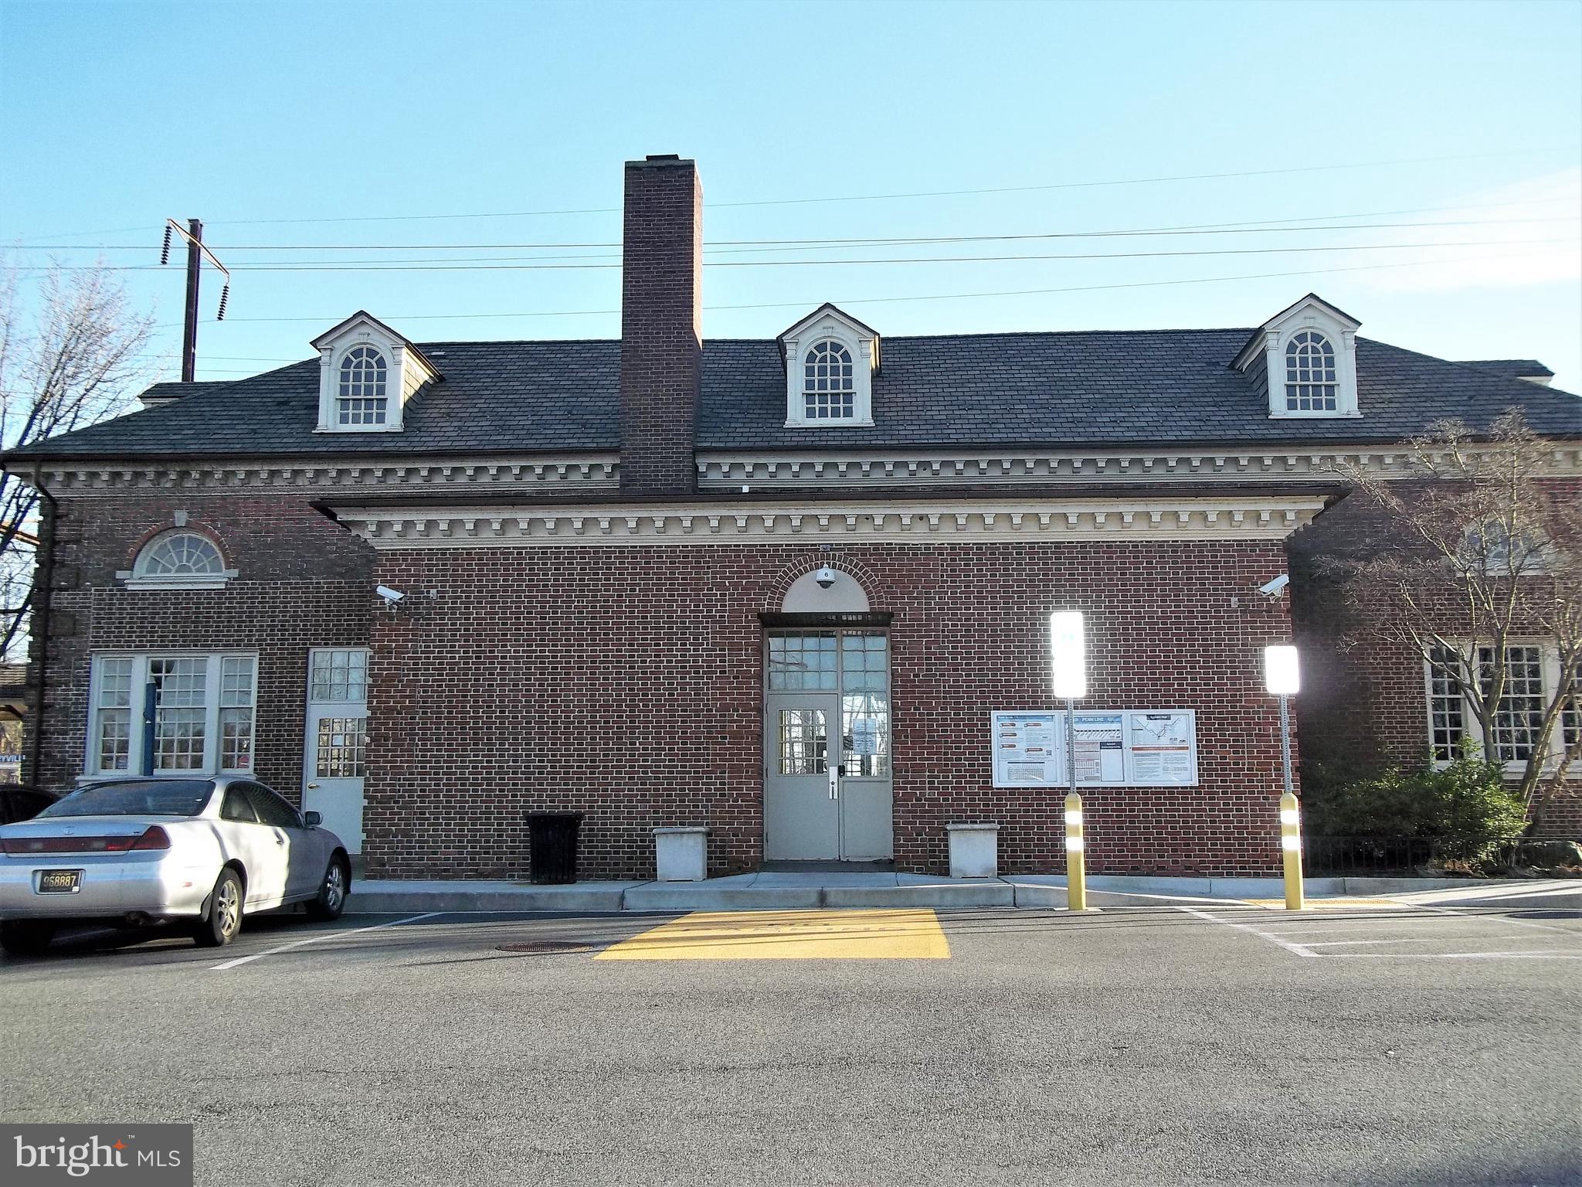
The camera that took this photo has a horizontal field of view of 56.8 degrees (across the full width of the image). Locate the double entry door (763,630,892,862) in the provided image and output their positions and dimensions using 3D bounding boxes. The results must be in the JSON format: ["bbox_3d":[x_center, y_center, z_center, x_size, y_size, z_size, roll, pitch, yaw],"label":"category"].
[{"bbox_3d":[0.477,1.894,18.415,1.626,2.889,0.120,-1,-8,2],"label":"double entry door"}]

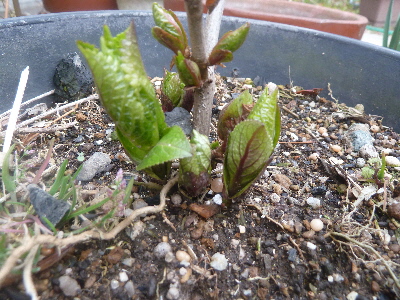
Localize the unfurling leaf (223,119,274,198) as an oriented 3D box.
[{"bbox_3d":[0.019,0.004,0.115,0.017,0.034,0.010,19,19,9],"label":"unfurling leaf"}]

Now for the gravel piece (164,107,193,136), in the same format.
[{"bbox_3d":[-0.019,-0.024,0.254,0.026,0.023,0.020,7,34,0],"label":"gravel piece"}]

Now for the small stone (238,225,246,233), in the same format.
[{"bbox_3d":[0.016,0.031,0.112,0.003,0.002,0.003,5,34,0],"label":"small stone"}]

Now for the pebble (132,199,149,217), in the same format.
[{"bbox_3d":[-0.024,0.023,0.116,0.006,0.006,0.006,5,34,0],"label":"pebble"}]

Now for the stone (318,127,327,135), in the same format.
[{"bbox_3d":[0.125,-0.020,0.294,0.008,0.006,0.007,7,34,0],"label":"stone"}]

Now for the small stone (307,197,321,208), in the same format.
[{"bbox_3d":[0.080,0.037,0.204,0.009,0.006,0.008,7,34,0],"label":"small stone"}]

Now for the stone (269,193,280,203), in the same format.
[{"bbox_3d":[0.053,0.034,0.204,0.007,0.005,0.006,7,34,0],"label":"stone"}]

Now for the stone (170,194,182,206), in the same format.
[{"bbox_3d":[-0.010,0.021,0.122,0.005,0.004,0.004,5,34,0],"label":"stone"}]

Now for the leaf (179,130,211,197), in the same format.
[{"bbox_3d":[-0.003,0.009,0.189,0.019,0.045,0.016,7,34,0],"label":"leaf"}]

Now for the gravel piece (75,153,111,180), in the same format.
[{"bbox_3d":[-0.076,0.012,0.208,0.024,0.009,0.012,-19,42,-33],"label":"gravel piece"}]

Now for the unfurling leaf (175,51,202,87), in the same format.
[{"bbox_3d":[-0.005,-0.036,0.128,0.009,0.015,0.008,-25,15,5],"label":"unfurling leaf"}]

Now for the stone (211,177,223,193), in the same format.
[{"bbox_3d":[0.008,0.016,0.131,0.006,0.005,0.006,5,34,0],"label":"stone"}]

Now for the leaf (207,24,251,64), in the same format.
[{"bbox_3d":[0.021,-0.075,0.203,0.015,0.036,0.013,43,27,-22],"label":"leaf"}]

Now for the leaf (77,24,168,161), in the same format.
[{"bbox_3d":[-0.031,-0.023,0.117,0.025,0.053,0.019,-17,21,-11],"label":"leaf"}]

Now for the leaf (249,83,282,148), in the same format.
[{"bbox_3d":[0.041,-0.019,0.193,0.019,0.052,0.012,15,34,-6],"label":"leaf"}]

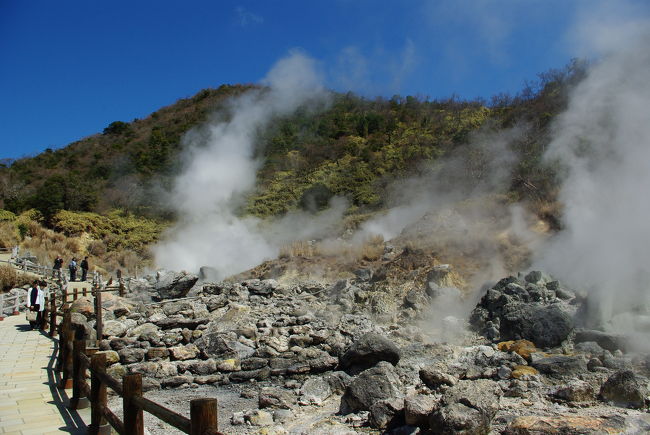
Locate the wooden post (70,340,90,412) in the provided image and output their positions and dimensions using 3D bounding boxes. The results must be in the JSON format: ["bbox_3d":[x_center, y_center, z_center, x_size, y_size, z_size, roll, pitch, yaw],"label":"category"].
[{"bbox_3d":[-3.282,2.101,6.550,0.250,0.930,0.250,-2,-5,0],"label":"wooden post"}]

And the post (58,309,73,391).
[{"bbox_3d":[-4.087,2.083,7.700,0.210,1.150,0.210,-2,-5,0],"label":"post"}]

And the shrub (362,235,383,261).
[{"bbox_3d":[2.677,1.691,27.500,1.350,1.420,1.250,-2,-5,0],"label":"shrub"}]

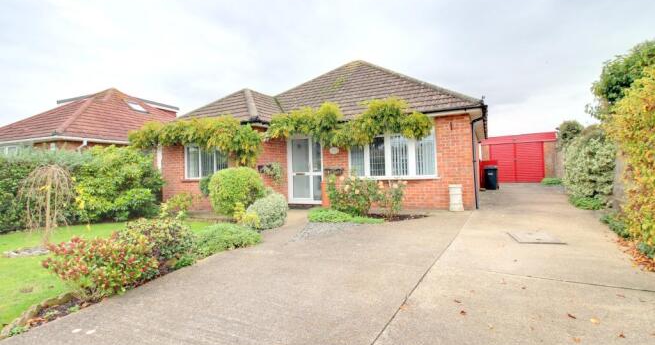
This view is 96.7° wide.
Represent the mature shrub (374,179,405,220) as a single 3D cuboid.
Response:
[{"bbox_3d":[1.385,0.595,6.453,0.710,0.833,0.700,-2,1,12],"label":"mature shrub"}]

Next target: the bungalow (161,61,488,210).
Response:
[{"bbox_3d":[0.912,-2.111,12.350,10.256,6.023,11.479,-1,1,29],"label":"bungalow"}]

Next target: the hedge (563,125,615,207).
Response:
[{"bbox_3d":[7.501,-0.301,8.383,1.291,2.165,1.400,-1,2,42],"label":"hedge"}]

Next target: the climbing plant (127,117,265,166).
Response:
[{"bbox_3d":[-4.293,-0.787,8.642,5.834,1.293,0.800,-1,1,29],"label":"climbing plant"}]

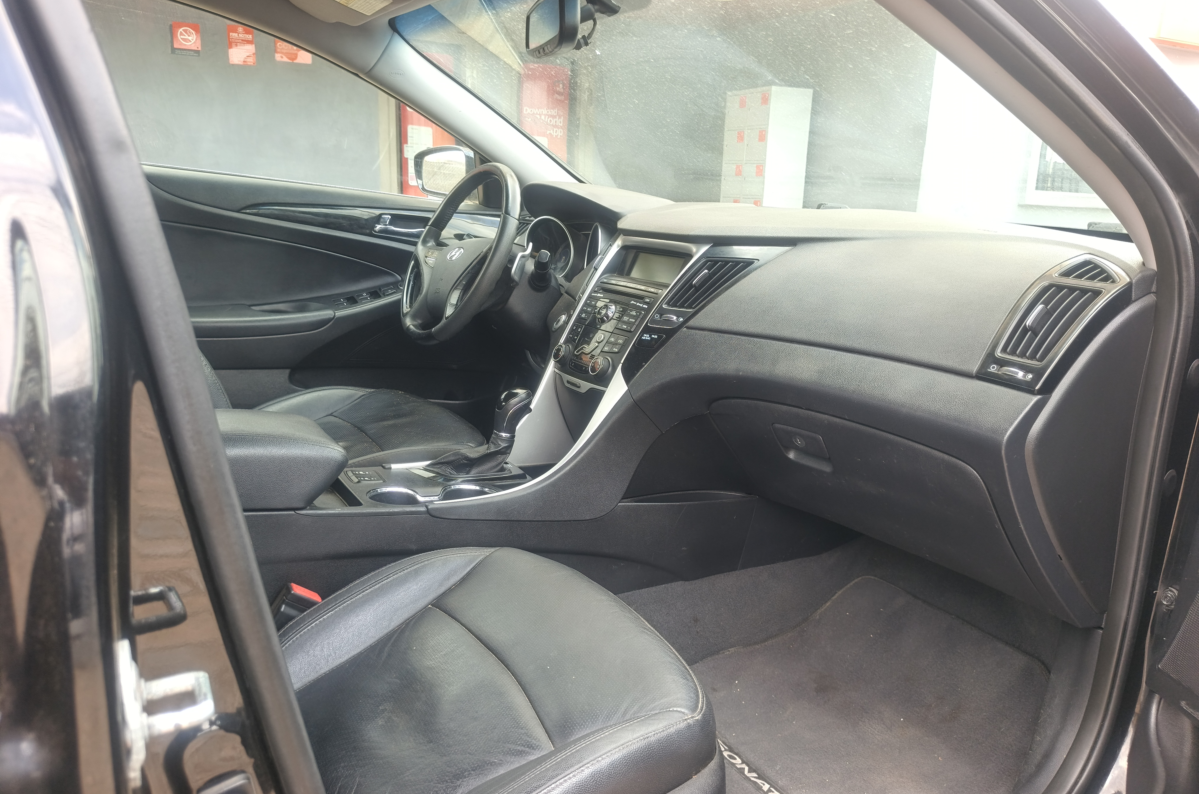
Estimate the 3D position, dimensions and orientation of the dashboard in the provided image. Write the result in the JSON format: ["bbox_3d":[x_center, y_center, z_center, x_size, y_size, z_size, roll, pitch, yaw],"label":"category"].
[{"bbox_3d":[0.197,-0.106,1.410,0.530,0.500,1.440,-6,15,-31],"label":"dashboard"}]

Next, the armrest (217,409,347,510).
[{"bbox_3d":[-0.488,0.078,1.022,0.300,0.110,0.180,0,12,-32],"label":"armrest"}]

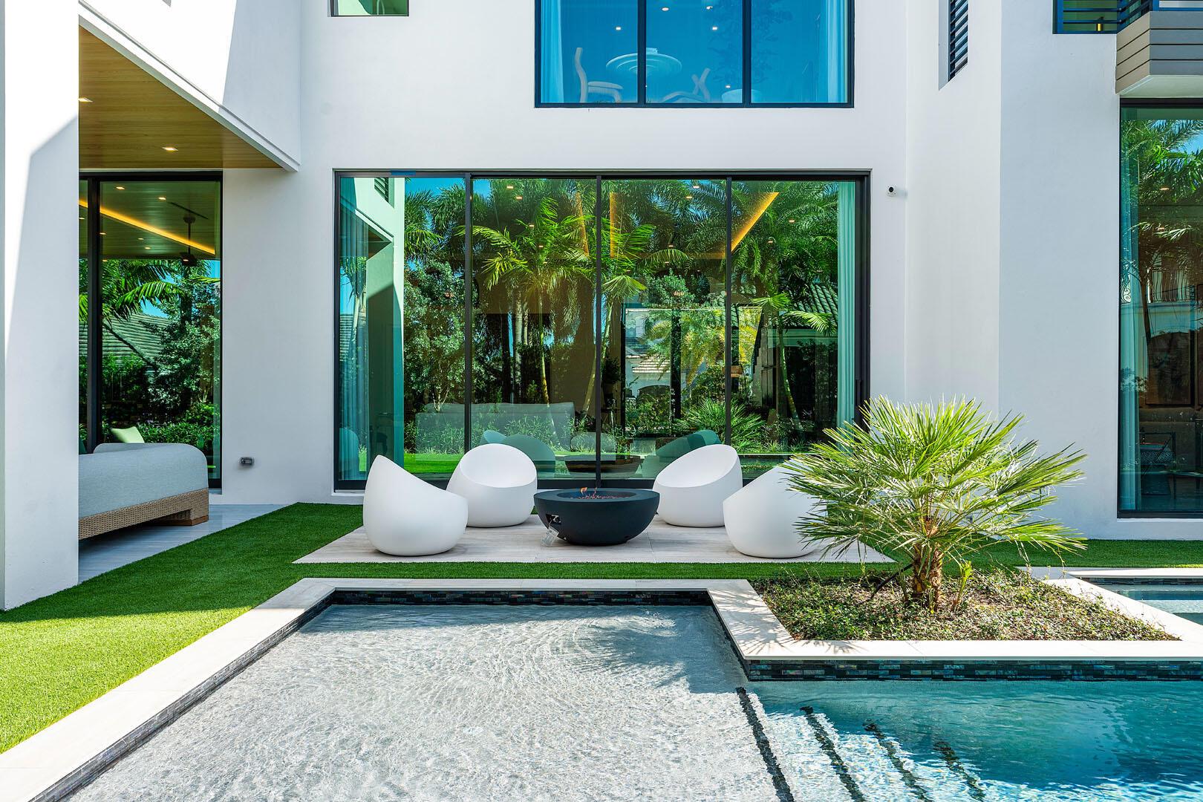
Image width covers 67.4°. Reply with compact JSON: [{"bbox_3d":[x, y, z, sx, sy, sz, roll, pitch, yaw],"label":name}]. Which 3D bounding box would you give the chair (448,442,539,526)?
[{"bbox_3d":[-1.016,0.777,8.631,0.830,0.790,0.820,0,0,-26],"label":"chair"}]

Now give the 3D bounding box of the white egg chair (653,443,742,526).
[{"bbox_3d":[0.936,0.777,8.538,0.830,0.790,0.820,0,0,42],"label":"white egg chair"}]

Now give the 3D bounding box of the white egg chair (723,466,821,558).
[{"bbox_3d":[1.353,0.782,7.026,0.820,0.790,0.830,0,0,30],"label":"white egg chair"}]

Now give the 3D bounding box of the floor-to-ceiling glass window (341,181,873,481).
[{"bbox_3d":[-0.011,-0.805,10.300,6.070,3.630,0.140,0,0,1],"label":"floor-to-ceiling glass window"}]

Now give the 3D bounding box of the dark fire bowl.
[{"bbox_3d":[-0.035,0.982,7.563,1.060,0.390,1.060,0,0,0],"label":"dark fire bowl"}]

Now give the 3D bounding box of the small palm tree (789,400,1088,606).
[{"bbox_3d":[1.902,0.585,5.150,1.680,1.200,1.500,0,0,1],"label":"small palm tree"}]

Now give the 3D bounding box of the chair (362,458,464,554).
[{"bbox_3d":[-1.458,0.782,7.104,0.820,0.790,0.830,0,0,-18],"label":"chair"}]

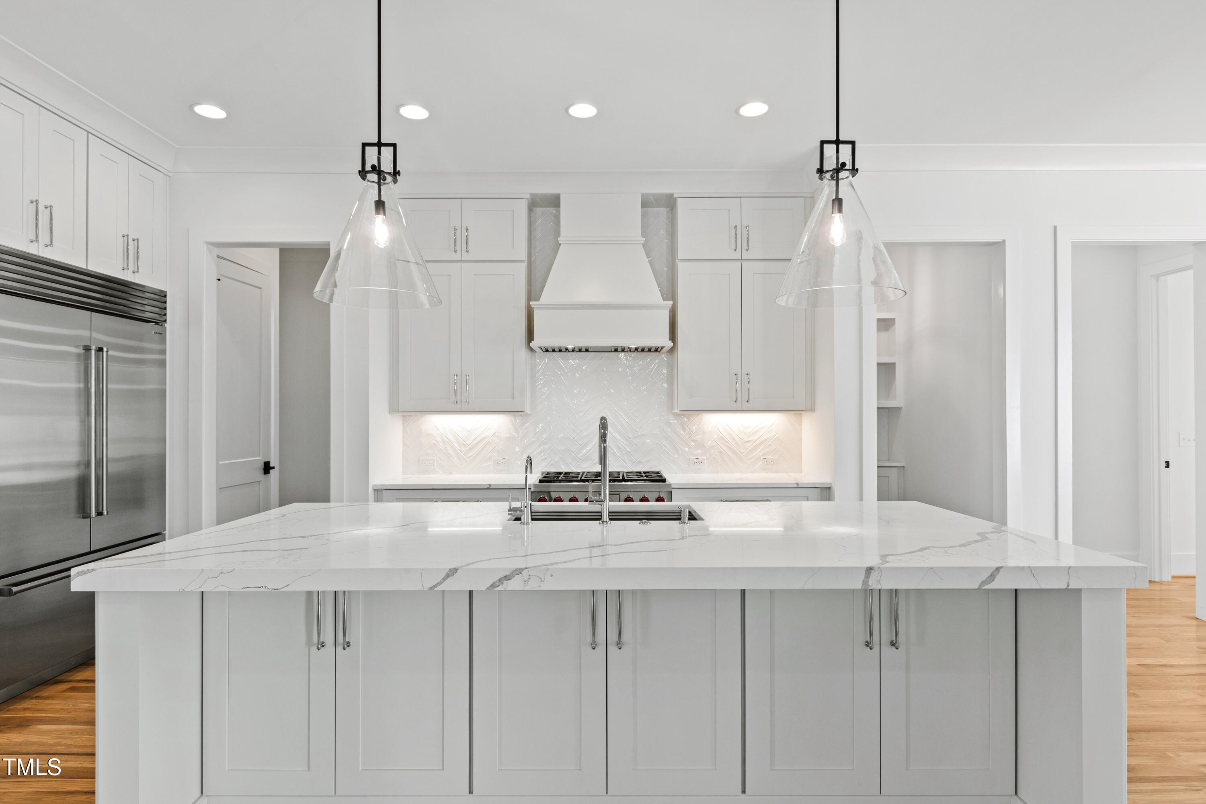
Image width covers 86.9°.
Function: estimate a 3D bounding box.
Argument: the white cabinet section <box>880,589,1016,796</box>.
[{"bbox_3d":[1.187,0.968,2.390,0.470,0.780,0.400,0,-1,0],"label":"white cabinet section"}]

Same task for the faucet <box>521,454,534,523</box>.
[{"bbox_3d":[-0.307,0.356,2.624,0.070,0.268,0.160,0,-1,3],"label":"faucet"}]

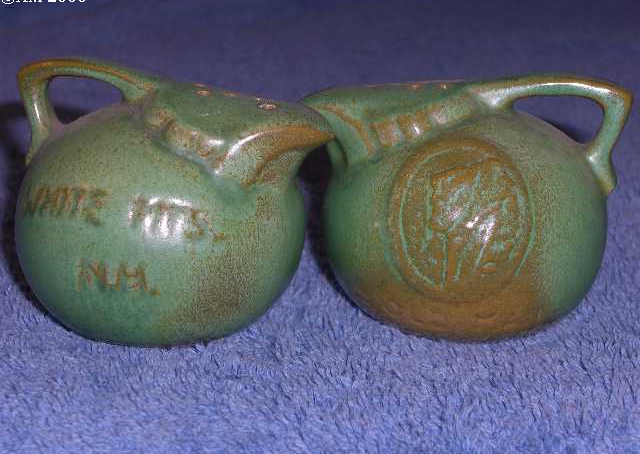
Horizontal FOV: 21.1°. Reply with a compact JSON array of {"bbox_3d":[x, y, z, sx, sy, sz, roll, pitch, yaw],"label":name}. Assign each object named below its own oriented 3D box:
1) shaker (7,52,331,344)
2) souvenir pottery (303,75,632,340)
[{"bbox_3d":[-0.030,-0.004,0.352,0.068,0.054,0.059,7,21,18],"label":"shaker"},{"bbox_3d":[0.029,-0.005,0.360,0.068,0.054,0.059,4,20,12],"label":"souvenir pottery"}]

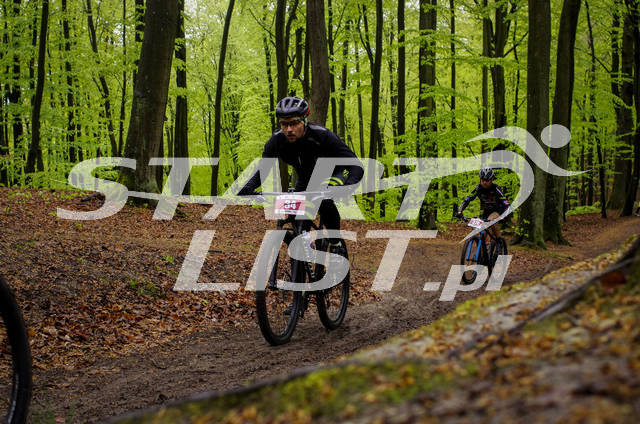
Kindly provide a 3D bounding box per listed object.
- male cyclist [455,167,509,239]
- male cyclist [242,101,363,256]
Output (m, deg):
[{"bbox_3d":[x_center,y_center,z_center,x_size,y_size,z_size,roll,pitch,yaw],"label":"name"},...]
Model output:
[{"bbox_3d":[2.520,0.130,14.150,0.750,1.560,0.870,1,-1,28],"label":"male cyclist"},{"bbox_3d":[-0.030,-0.040,6.500,0.760,1.480,0.920,1,-1,18],"label":"male cyclist"}]

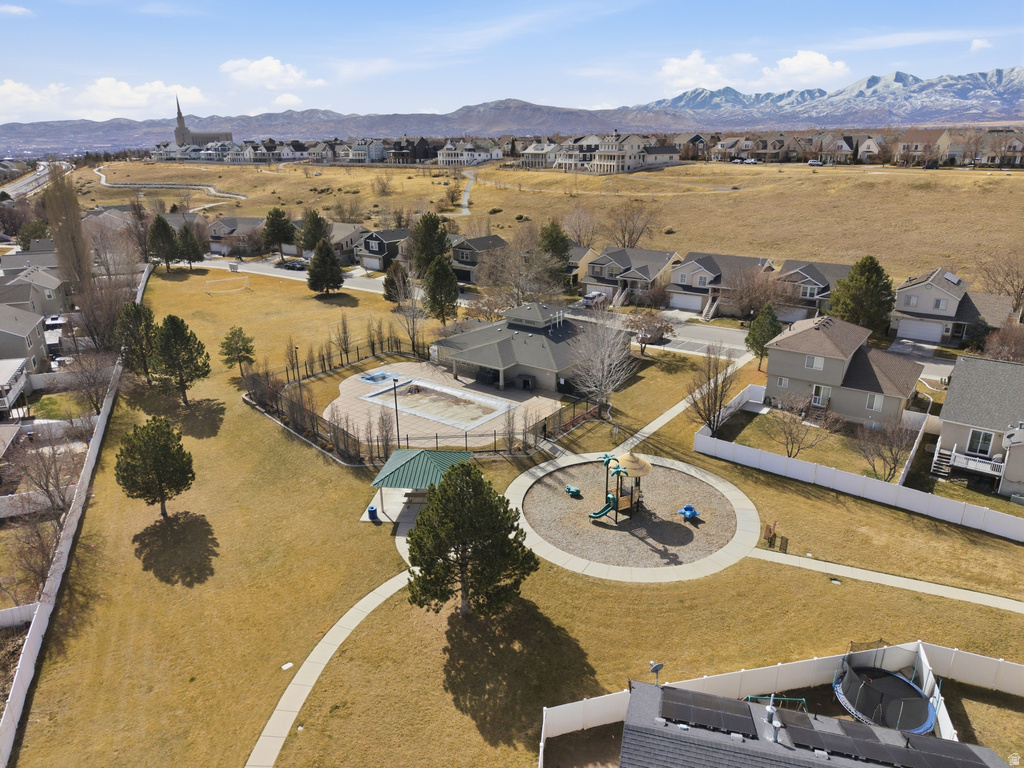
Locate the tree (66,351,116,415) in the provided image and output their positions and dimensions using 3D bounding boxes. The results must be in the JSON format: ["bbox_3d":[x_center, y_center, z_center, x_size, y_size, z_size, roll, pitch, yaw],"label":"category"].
[{"bbox_3d":[-43.322,0.115,73.417,4.708,7.178,4.708,-1,18,0],"label":"tree"}]

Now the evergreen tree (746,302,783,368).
[{"bbox_3d":[28.939,-5.360,81.640,4.375,8.103,4.375,-1,18,0],"label":"evergreen tree"}]

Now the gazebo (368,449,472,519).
[{"bbox_3d":[-6.824,6.994,55.398,6.423,4.020,6.423,2,20,6],"label":"gazebo"}]

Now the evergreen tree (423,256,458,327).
[{"bbox_3d":[-10.687,-13.932,107.029,5.420,10.550,5.420,0,20,0],"label":"evergreen tree"}]

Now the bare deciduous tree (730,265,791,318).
[{"bbox_3d":[35.479,-12.810,101.166,8.577,7.908,8.577,0,20,0],"label":"bare deciduous tree"}]

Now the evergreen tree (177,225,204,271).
[{"bbox_3d":[-65.287,-27.724,144.292,5.369,9.245,5.369,0,20,0],"label":"evergreen tree"}]

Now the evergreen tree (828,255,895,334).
[{"bbox_3d":[45.029,-11.181,91.124,8.084,10.759,8.084,-1,18,0],"label":"evergreen tree"}]

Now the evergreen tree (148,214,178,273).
[{"bbox_3d":[-69.316,-27.833,141.319,5.570,11.570,5.570,0,20,0],"label":"evergreen tree"}]

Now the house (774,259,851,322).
[{"bbox_3d":[45.192,-13.746,103.646,11.600,7.600,12.500,12,24,31],"label":"house"}]

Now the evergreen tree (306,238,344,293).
[{"bbox_3d":[-32.028,-20.130,121.929,6.354,9.628,6.354,0,20,0],"label":"evergreen tree"}]

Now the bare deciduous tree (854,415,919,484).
[{"bbox_3d":[30.368,5.517,57.090,4.657,6.221,4.657,-1,18,0],"label":"bare deciduous tree"}]

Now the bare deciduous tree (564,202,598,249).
[{"bbox_3d":[13.817,-31.199,143.216,7.262,10.535,7.262,1,20,5],"label":"bare deciduous tree"}]

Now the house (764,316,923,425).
[{"bbox_3d":[34.456,-1.942,73.024,13.350,8.200,11.900,14,25,36],"label":"house"}]

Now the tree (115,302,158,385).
[{"bbox_3d":[-43.250,-4.599,82.385,4.820,9.823,4.820,-1,18,0],"label":"tree"}]

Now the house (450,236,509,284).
[{"bbox_3d":[-6.520,-25.583,143.484,7.500,8.200,11.500,13,23,33],"label":"house"}]

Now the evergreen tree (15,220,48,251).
[{"bbox_3d":[-126.581,-39.025,187.347,8.440,8.080,8.440,0,20,0],"label":"evergreen tree"}]

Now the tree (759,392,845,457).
[{"bbox_3d":[25.207,3.827,61.949,7.320,6.580,7.320,0,20,0],"label":"tree"}]

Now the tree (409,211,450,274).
[{"bbox_3d":[-15.330,-26.026,132.736,7.994,12.542,7.994,0,20,0],"label":"tree"}]

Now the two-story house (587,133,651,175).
[{"bbox_3d":[34.238,-71.603,222.000,13.000,11.900,11.000,-10,21,-27],"label":"two-story house"}]

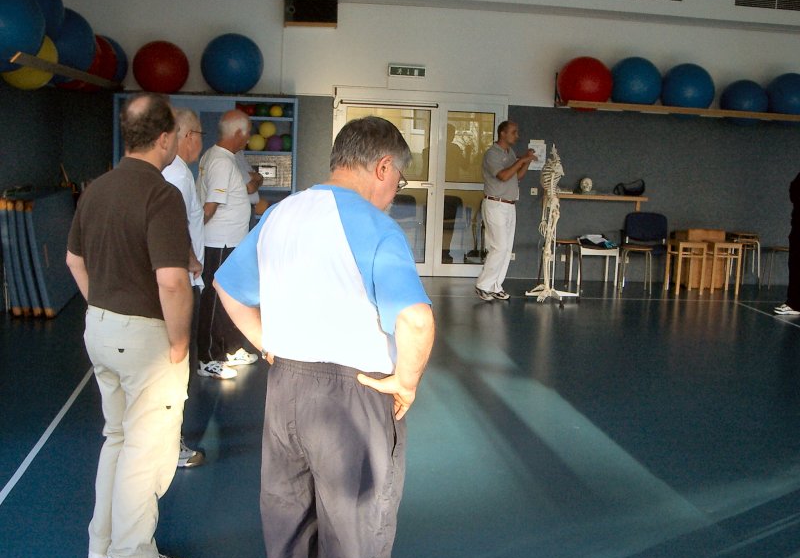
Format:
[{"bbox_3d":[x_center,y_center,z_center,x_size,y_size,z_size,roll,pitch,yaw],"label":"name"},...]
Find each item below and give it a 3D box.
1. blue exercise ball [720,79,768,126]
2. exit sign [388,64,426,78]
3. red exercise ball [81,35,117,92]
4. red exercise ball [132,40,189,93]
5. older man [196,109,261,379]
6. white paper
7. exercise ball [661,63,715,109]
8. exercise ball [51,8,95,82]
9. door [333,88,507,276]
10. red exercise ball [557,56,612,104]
[{"bbox_3d":[3.969,-2.024,10.933,0.528,0.528,0.528,2,8,0],"label":"blue exercise ball"},{"bbox_3d":[0.081,-2.306,10.501,0.414,0.138,0.070,1,10,-8],"label":"exit sign"},{"bbox_3d":[-3.137,-2.165,9.497,0.585,0.585,0.585,1,9,-9],"label":"red exercise ball"},{"bbox_3d":[-2.494,-2.200,9.912,0.567,0.567,0.567,1,9,-9],"label":"red exercise ball"},{"bbox_3d":[-1.117,-0.236,6.147,0.420,1.710,0.520,-1,9,-21],"label":"older man"},{"bbox_3d":[1.583,-1.418,10.886,0.210,0.353,0.010,1,10,-8],"label":"white paper"},{"bbox_3d":[3.269,-2.127,10.775,0.600,0.600,0.600,2,8,0],"label":"exercise ball"},{"bbox_3d":[-2.854,-1.944,7.855,0.630,0.630,0.630,1,9,-9],"label":"exercise ball"},{"bbox_3d":[0.213,-1.061,10.742,1.958,2.102,0.100,1,10,-8],"label":"door"},{"bbox_3d":[2.068,-2.173,10.587,0.599,0.599,0.599,2,8,0],"label":"red exercise ball"}]

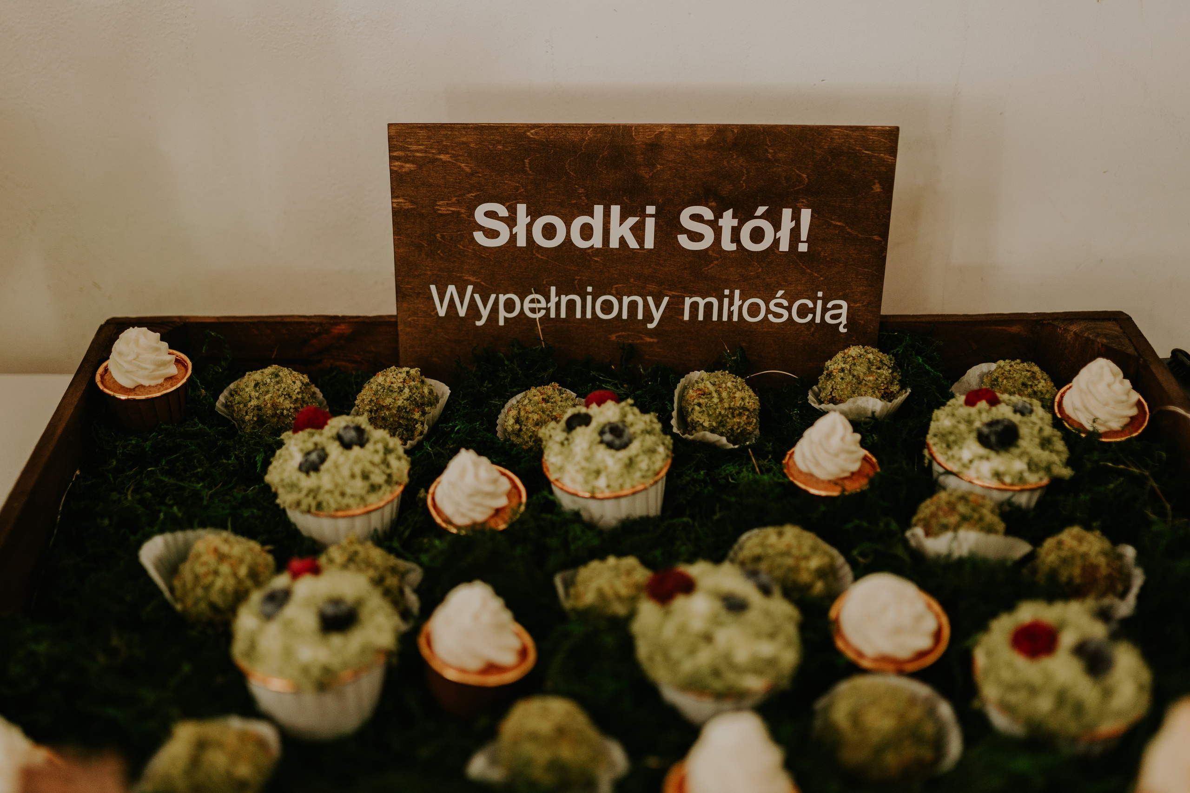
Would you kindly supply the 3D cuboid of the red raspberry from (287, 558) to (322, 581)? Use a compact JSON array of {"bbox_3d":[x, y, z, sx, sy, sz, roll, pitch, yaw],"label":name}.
[{"bbox_3d":[-0.120,0.072,0.475,0.016,0.015,0.016,-1,38,-1],"label":"red raspberry"}]

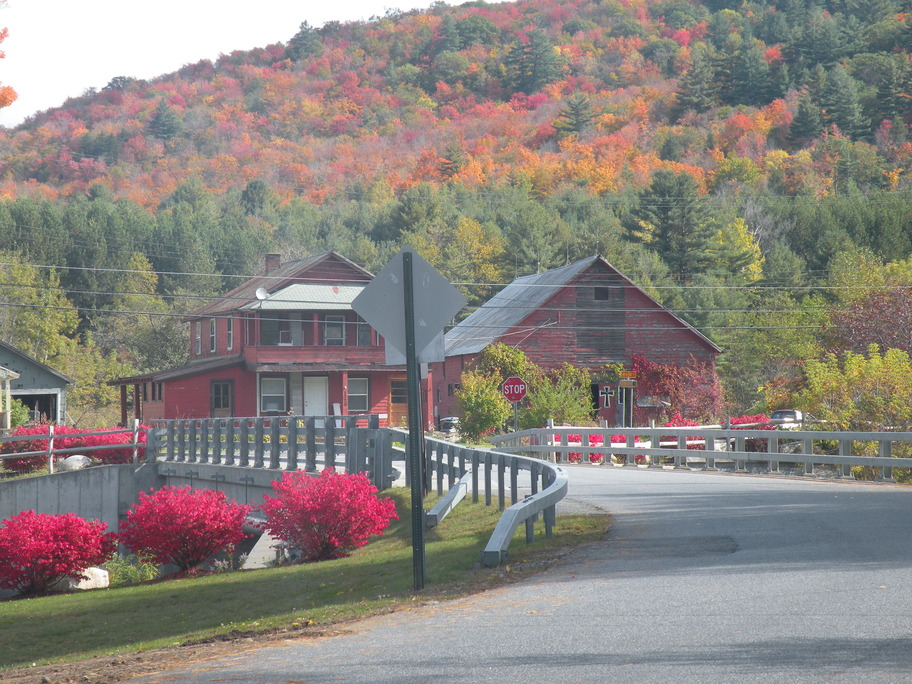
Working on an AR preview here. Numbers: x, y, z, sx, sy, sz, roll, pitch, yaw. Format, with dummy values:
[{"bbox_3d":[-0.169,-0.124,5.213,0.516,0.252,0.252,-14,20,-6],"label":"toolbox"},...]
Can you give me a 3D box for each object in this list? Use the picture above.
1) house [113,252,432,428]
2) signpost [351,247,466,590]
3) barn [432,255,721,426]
[{"bbox_3d":[-7.840,0.180,138.800,10.800,7.400,13.800,0,-1,-14],"label":"house"},{"bbox_3d":[-0.377,0.674,30.380,1.035,3.070,0.090,-2,-1,0],"label":"signpost"},{"bbox_3d":[4.420,0.560,150.800,10.200,7.700,20.500,0,-1,-8],"label":"barn"}]

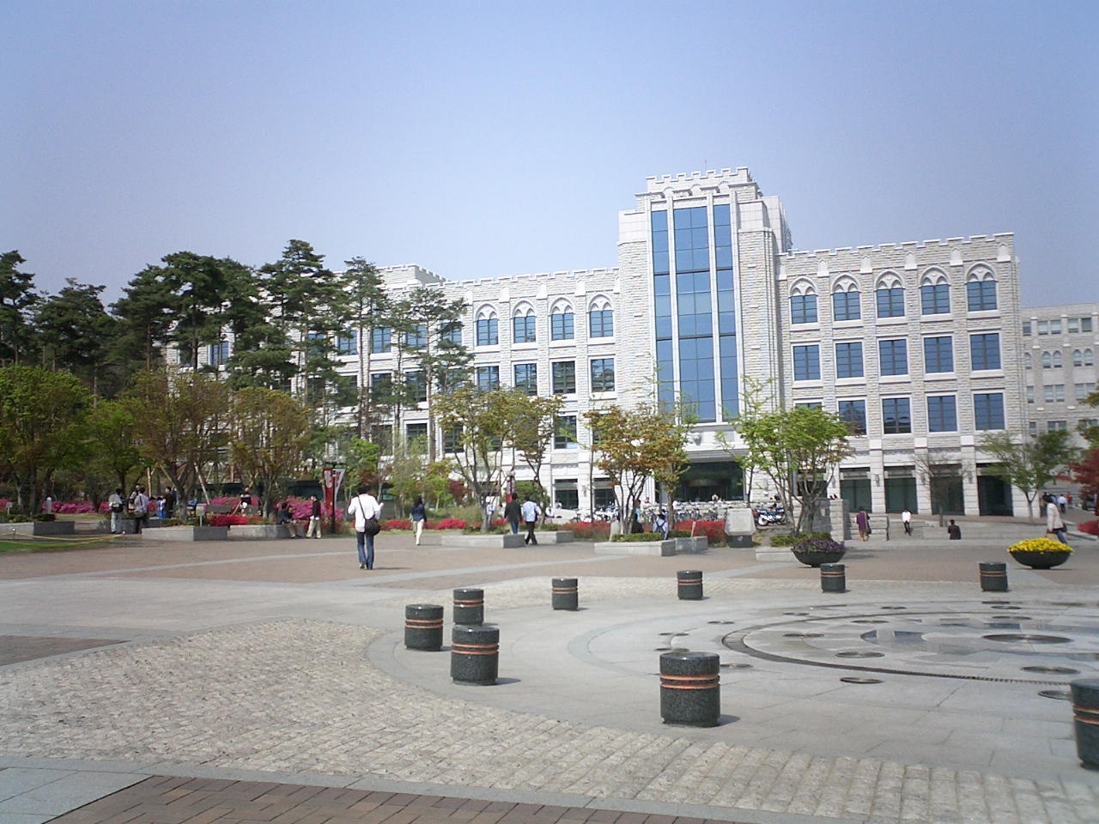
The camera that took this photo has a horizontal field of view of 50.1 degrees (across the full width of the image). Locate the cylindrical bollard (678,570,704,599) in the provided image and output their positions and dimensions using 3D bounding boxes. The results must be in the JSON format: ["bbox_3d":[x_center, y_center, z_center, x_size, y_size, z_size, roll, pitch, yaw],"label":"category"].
[{"bbox_3d":[1.860,2.285,15.550,0.320,0.370,0.320,-1,-5,0],"label":"cylindrical bollard"}]

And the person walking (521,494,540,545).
[{"bbox_3d":[-0.656,3.725,40.526,0.580,1.730,0.500,-2,-5,5],"label":"person walking"}]

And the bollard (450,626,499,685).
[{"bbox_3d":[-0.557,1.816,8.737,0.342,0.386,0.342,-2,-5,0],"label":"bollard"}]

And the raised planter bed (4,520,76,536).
[{"bbox_3d":[-18.319,4.144,41.492,2.050,0.450,2.050,-3,-6,17],"label":"raised planter bed"}]

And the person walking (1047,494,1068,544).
[{"bbox_3d":[13.653,3.051,31.500,0.720,1.650,0.500,-2,-5,3],"label":"person walking"}]

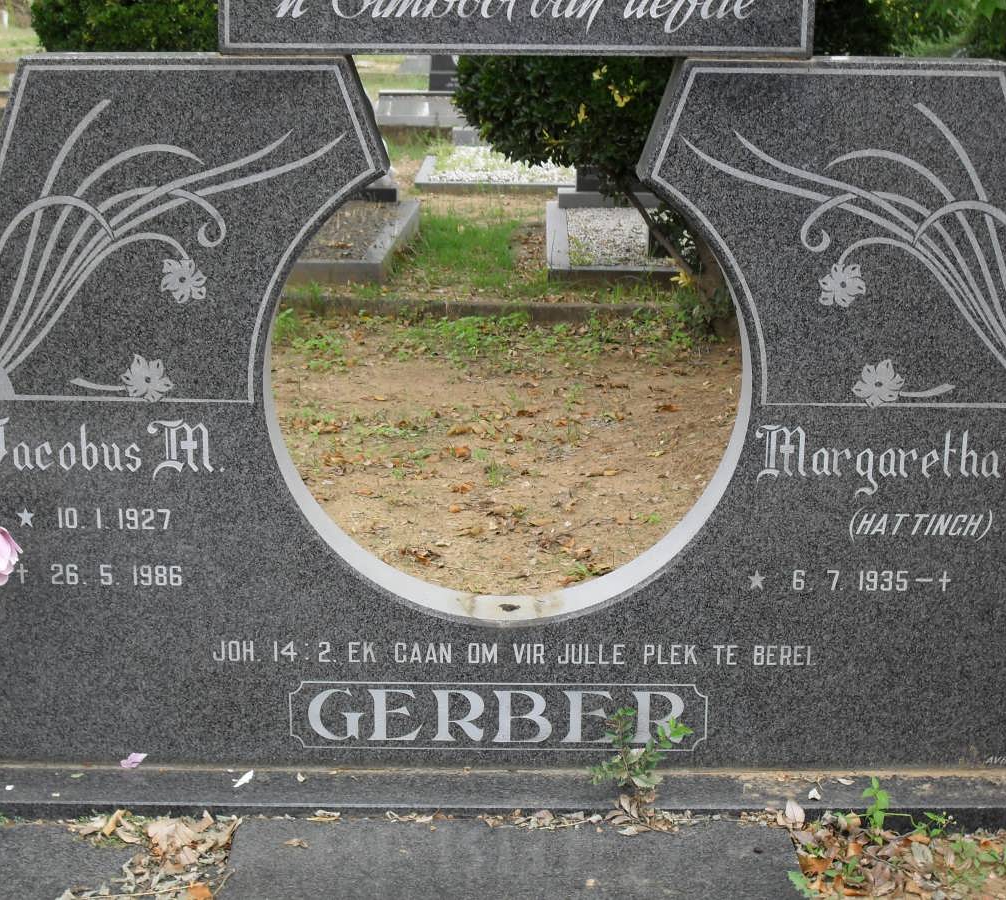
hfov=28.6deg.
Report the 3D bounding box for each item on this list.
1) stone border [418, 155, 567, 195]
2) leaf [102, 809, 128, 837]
[{"bbox_3d":[0.069,-1.668,11.746,1.050,0.072,2.100,1,14,1],"label":"stone border"},{"bbox_3d":[-0.509,0.489,2.589,0.020,0.021,0.042,8,16,27],"label":"leaf"}]

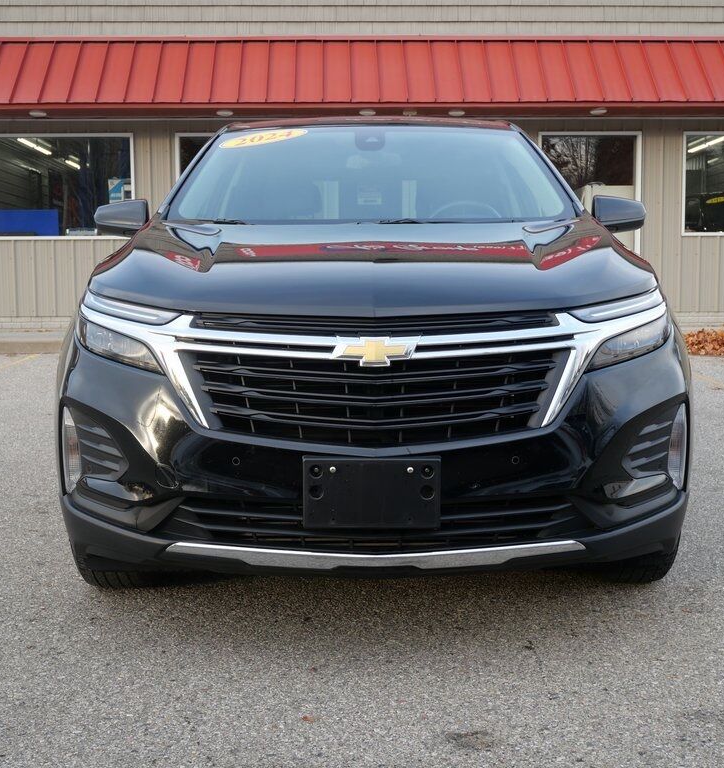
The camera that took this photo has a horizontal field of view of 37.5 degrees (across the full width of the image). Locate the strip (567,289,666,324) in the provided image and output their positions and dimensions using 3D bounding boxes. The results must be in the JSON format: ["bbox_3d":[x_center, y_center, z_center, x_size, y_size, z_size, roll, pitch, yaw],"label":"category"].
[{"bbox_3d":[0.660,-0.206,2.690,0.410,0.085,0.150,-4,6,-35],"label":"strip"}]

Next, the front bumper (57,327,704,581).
[{"bbox_3d":[0.028,0.142,2.721,1.820,0.600,0.620,0,5,0],"label":"front bumper"}]

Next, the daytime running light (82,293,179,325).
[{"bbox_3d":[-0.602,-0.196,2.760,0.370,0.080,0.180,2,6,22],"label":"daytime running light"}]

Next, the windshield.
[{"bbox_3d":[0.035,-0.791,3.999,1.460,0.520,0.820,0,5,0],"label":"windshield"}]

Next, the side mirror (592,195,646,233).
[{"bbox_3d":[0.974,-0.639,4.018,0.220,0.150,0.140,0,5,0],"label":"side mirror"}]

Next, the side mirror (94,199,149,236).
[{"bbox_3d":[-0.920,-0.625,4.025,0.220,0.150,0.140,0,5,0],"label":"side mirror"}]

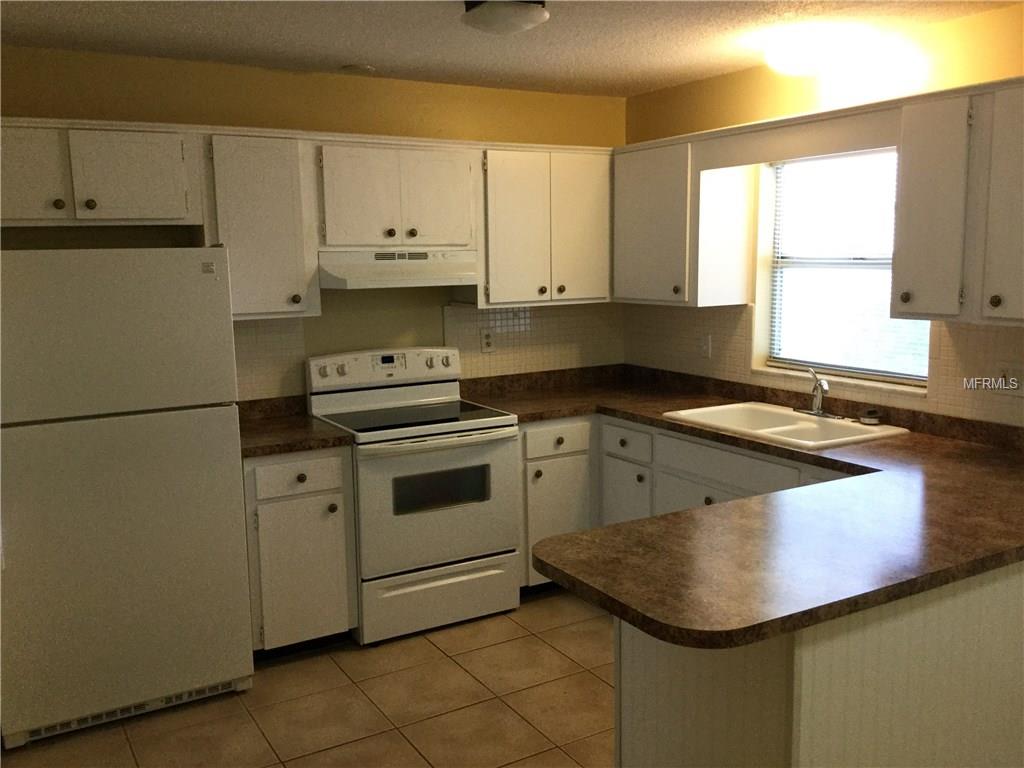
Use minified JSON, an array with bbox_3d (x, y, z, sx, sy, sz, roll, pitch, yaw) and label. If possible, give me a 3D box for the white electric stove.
[{"bbox_3d":[-0.440,0.463,4.159,0.760,1.180,0.635,-6,9,-30],"label":"white electric stove"}]

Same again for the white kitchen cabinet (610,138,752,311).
[{"bbox_3d":[0.799,-0.754,4.394,0.338,0.728,0.632,-6,9,-30],"label":"white kitchen cabinet"}]

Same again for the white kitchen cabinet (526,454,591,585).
[{"bbox_3d":[0.074,0.594,4.508,0.375,0.594,0.595,-6,9,-30],"label":"white kitchen cabinet"}]

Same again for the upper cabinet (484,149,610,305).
[{"bbox_3d":[0.097,-0.762,4.532,0.764,0.728,0.330,-6,9,-30],"label":"upper cabinet"}]

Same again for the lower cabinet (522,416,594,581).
[{"bbox_3d":[0.068,0.505,4.513,0.455,0.780,0.620,-6,9,-30],"label":"lower cabinet"}]

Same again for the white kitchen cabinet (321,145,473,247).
[{"bbox_3d":[-0.565,-0.831,4.125,0.756,0.445,0.332,-6,9,-30],"label":"white kitchen cabinet"}]

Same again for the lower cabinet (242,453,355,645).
[{"bbox_3d":[-0.992,0.617,3.893,0.460,0.790,0.620,-6,9,-30],"label":"lower cabinet"}]

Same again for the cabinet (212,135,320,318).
[{"bbox_3d":[-1.081,-0.643,3.841,0.451,0.728,0.332,-6,9,-30],"label":"cabinet"}]

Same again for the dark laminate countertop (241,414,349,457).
[{"bbox_3d":[-0.992,0.207,3.828,0.465,0.043,0.637,-6,9,-30],"label":"dark laminate countertop"}]

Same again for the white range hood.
[{"bbox_3d":[-0.527,-0.519,4.120,0.755,0.154,0.450,-6,9,-30],"label":"white range hood"}]

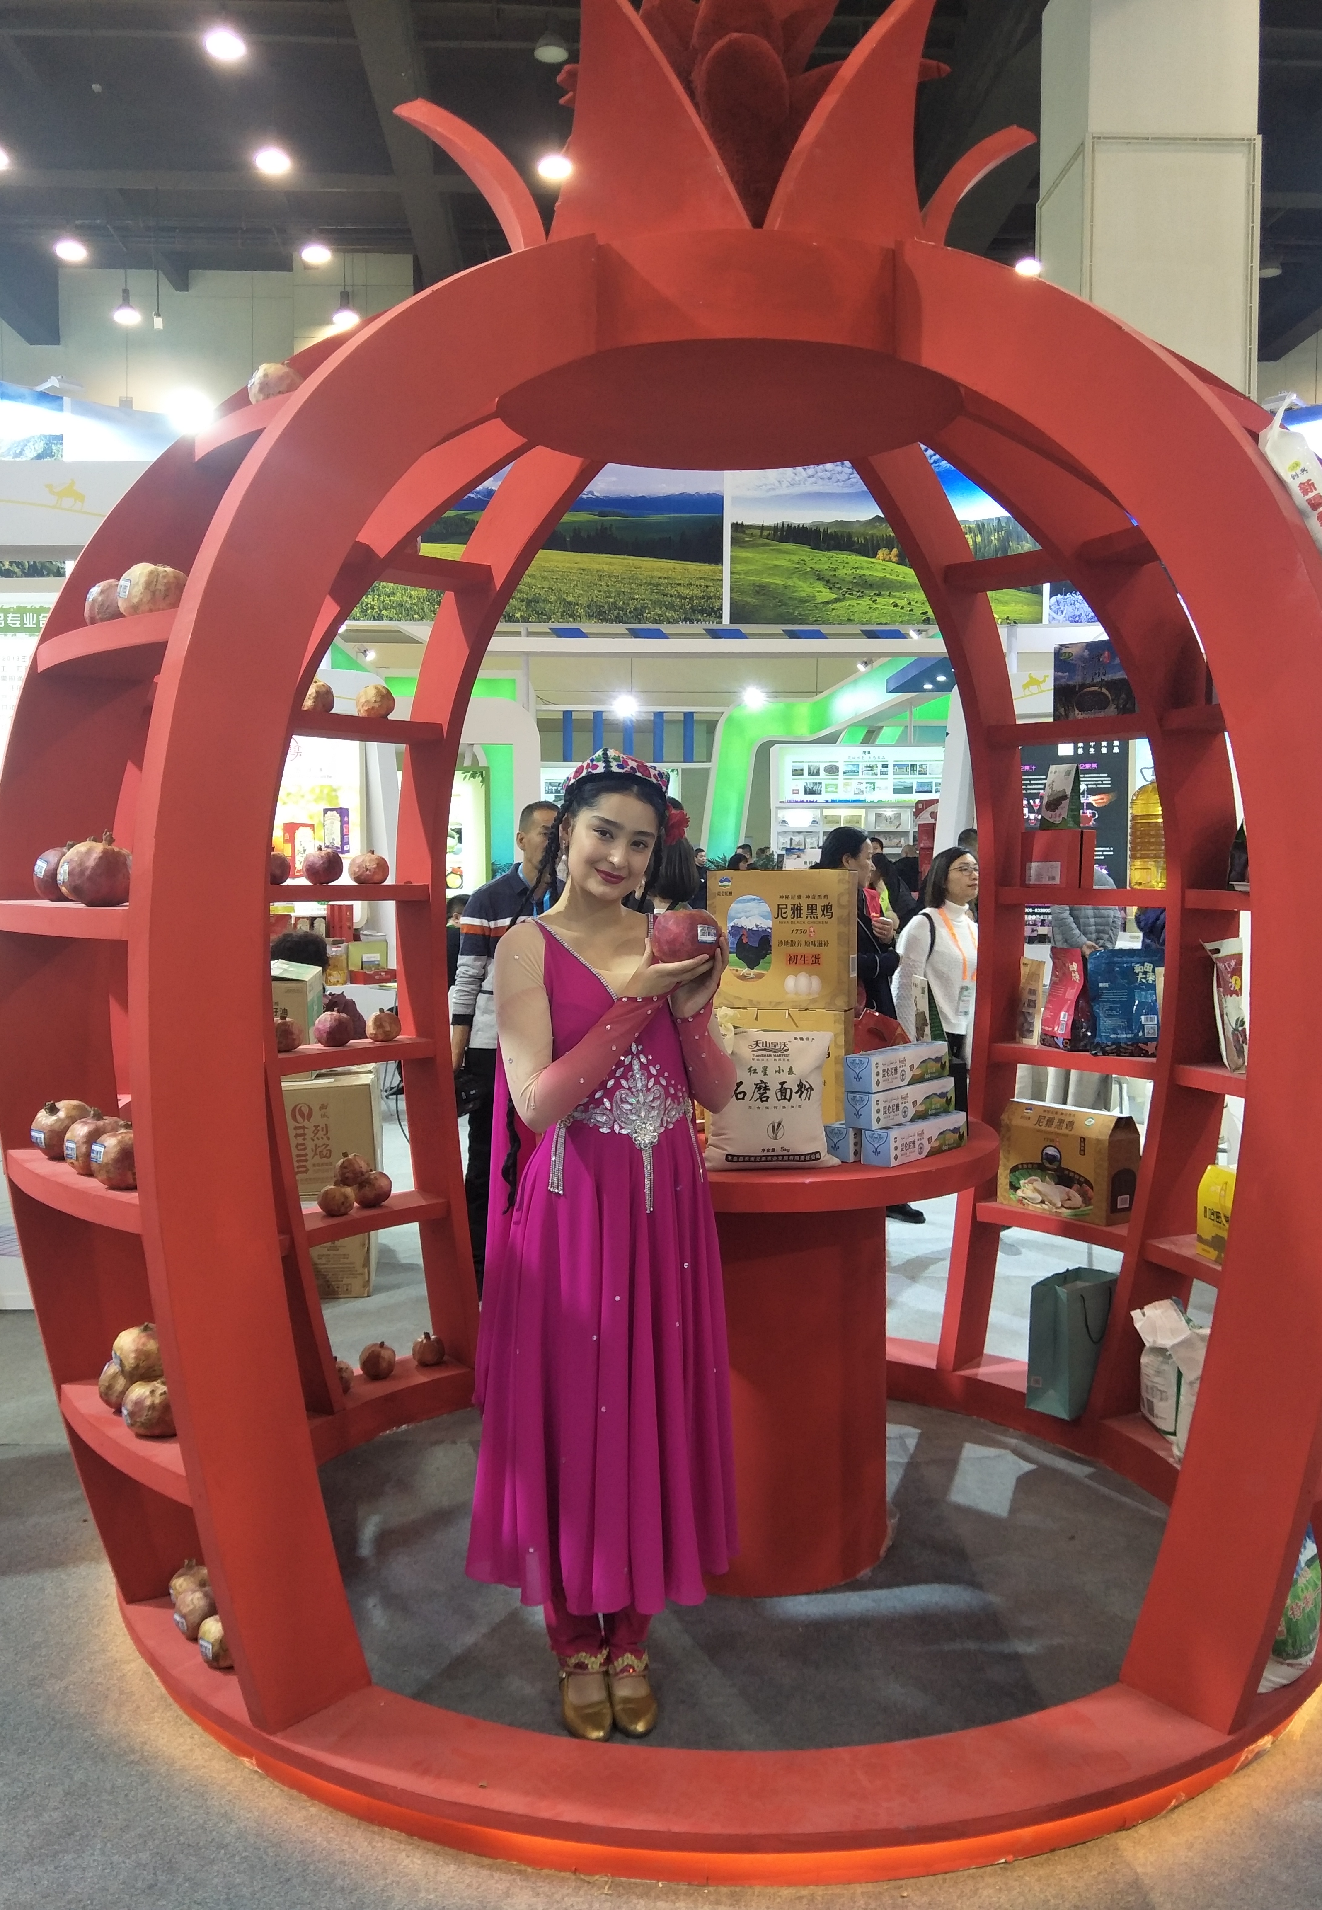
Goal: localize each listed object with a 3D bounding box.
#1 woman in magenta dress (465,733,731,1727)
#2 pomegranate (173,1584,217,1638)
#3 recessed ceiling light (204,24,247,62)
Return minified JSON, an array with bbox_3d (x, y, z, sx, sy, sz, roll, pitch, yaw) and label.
[{"bbox_3d":[-0.102,0.489,2.296,0.470,1.670,0.470,0,4,-10],"label":"woman in magenta dress"},{"bbox_3d":[-0.830,1.180,2.371,0.090,0.087,0.090,0,4,0],"label":"pomegranate"},{"bbox_3d":[-4.534,-9.488,13.782,0.430,0.250,0.430,0,4,0],"label":"recessed ceiling light"}]

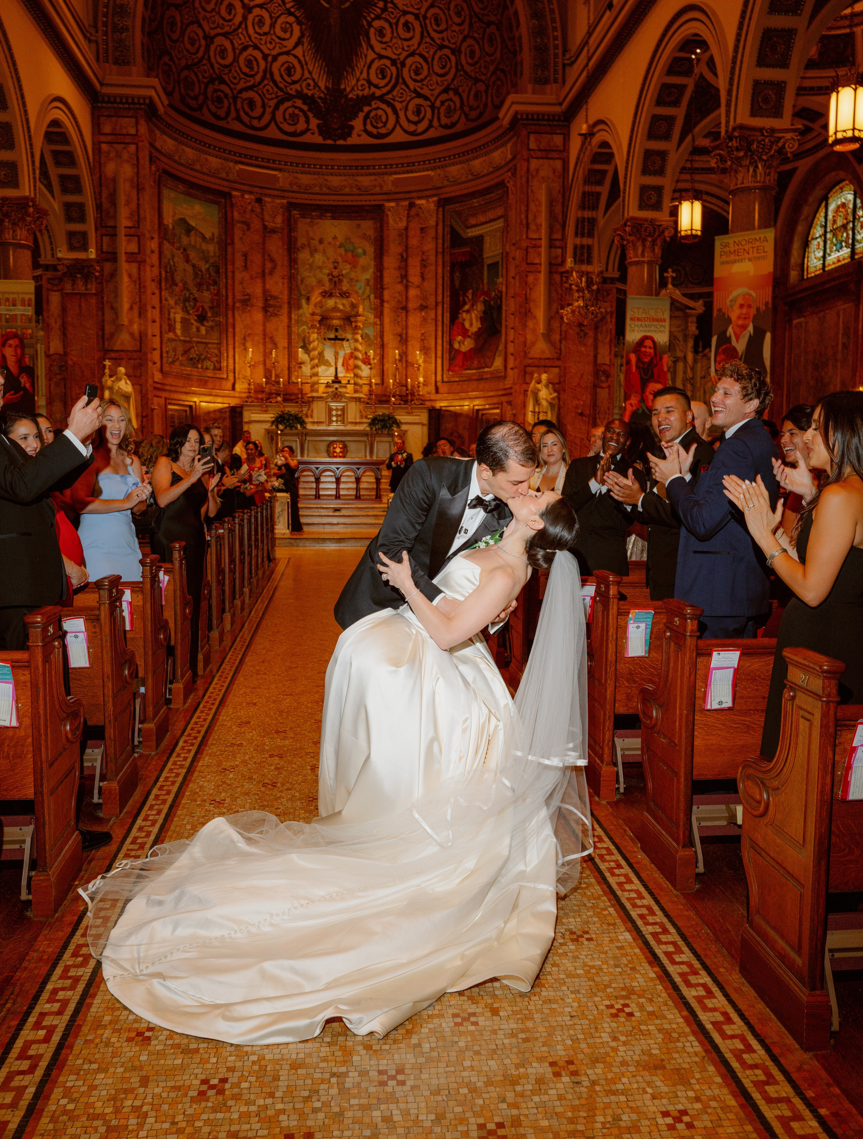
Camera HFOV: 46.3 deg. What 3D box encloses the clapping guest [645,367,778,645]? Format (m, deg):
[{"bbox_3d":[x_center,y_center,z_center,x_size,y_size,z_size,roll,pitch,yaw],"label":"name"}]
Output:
[{"bbox_3d":[1.123,0.105,4.021,0.520,1.850,0.530,1,6,3],"label":"clapping guest"}]

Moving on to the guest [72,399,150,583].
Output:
[{"bbox_3d":[-1.725,-0.028,5.443,0.450,1.757,0.380,-4,8,-40],"label":"guest"}]

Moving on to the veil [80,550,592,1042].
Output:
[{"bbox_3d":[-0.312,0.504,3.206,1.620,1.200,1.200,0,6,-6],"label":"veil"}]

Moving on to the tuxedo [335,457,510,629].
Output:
[{"bbox_3d":[-0.021,0.313,3.618,0.660,1.440,0.560,6,8,41],"label":"tuxedo"}]

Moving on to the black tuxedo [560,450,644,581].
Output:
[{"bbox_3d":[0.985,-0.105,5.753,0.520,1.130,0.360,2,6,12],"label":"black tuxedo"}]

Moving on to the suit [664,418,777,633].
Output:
[{"bbox_3d":[1.151,0.210,4.034,0.400,1.540,0.500,1,6,6],"label":"suit"}]

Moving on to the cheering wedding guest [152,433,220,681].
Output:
[{"bbox_3d":[-1.596,-0.092,6.533,0.450,1.665,0.430,-5,8,-40],"label":"cheering wedding guest"}]

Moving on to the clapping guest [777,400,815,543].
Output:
[{"bbox_3d":[1.480,0.190,4.054,0.450,1.680,0.480,-1,6,-18],"label":"clapping guest"}]

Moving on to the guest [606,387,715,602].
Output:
[{"bbox_3d":[1.113,0.035,4.827,0.520,1.799,0.500,-4,8,-40],"label":"guest"}]

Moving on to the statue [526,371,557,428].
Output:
[{"bbox_3d":[2.533,-3.776,23.133,0.700,1.425,0.500,0,6,-6],"label":"statue"}]

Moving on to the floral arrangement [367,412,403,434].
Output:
[{"bbox_3d":[-1.205,-3.780,26.073,0.900,0.532,0.700,0,6,-6],"label":"floral arrangement"}]

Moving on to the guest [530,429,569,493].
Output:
[{"bbox_3d":[0.794,-0.099,6.816,0.460,1.665,0.380,2,6,18],"label":"guest"}]

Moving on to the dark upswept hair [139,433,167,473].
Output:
[{"bbox_3d":[-1.970,-0.825,7.143,0.230,0.278,0.220,-4,7,-35],"label":"dark upswept hair"}]

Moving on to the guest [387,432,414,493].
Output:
[{"bbox_3d":[-0.618,-1.638,19.529,0.530,1.833,0.400,0,6,-6],"label":"guest"}]

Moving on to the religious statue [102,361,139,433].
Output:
[{"bbox_3d":[-6.850,-3.769,22.207,0.780,1.611,0.560,-1,6,-16],"label":"religious statue"}]

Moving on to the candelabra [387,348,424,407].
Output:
[{"bbox_3d":[-0.598,-4.886,25.388,0.920,1.530,0.400,0,6,-6],"label":"candelabra"}]

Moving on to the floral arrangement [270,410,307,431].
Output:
[{"bbox_3d":[-3.659,-3.809,25.828,0.900,0.527,0.700,0,6,-6],"label":"floral arrangement"}]

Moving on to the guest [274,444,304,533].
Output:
[{"bbox_3d":[-2.571,-1.457,18.185,0.450,1.580,0.480,-5,8,-41],"label":"guest"}]

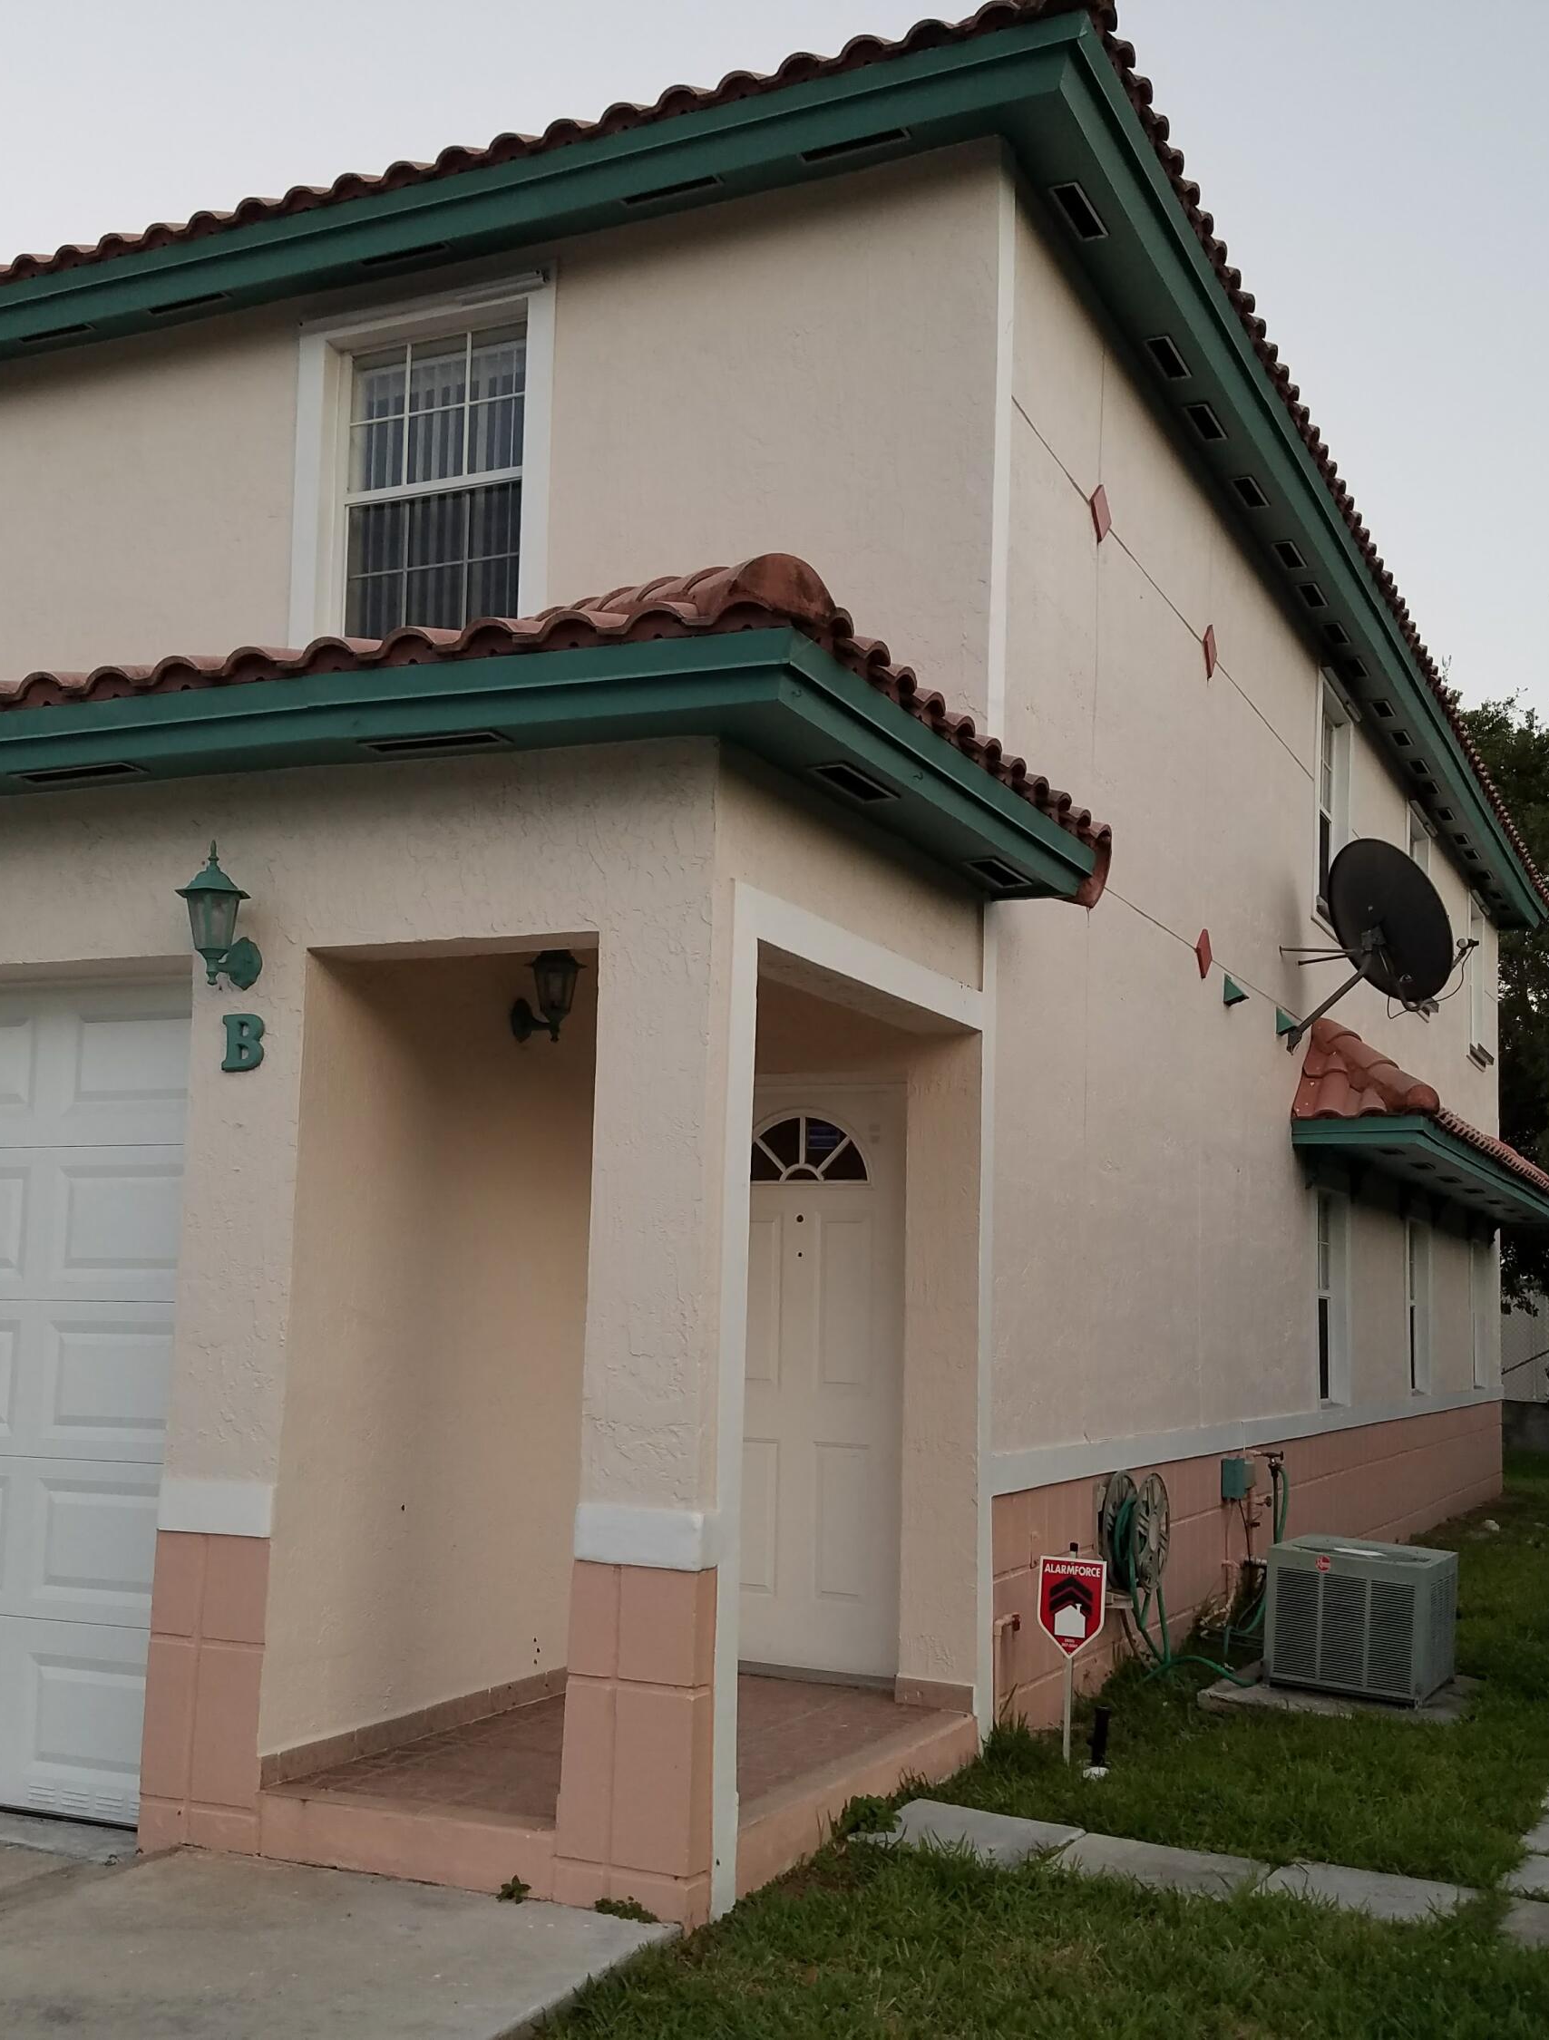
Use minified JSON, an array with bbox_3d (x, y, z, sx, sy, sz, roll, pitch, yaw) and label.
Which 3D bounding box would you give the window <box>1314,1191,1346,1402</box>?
[{"bbox_3d":[3.186,1.614,11.837,0.120,1.206,0.836,-3,-9,26],"label":"window"}]

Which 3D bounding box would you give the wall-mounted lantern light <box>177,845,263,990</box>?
[{"bbox_3d":[-1.499,-0.289,5.484,0.240,0.395,0.280,-3,-10,25],"label":"wall-mounted lantern light"}]

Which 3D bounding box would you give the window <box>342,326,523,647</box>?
[{"bbox_3d":[-1.388,-2.156,8.285,0.973,1.370,0.120,-3,-9,26],"label":"window"}]

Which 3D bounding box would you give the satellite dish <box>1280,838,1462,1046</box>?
[{"bbox_3d":[3.401,-0.395,11.696,0.950,1.150,1.050,4,-9,-19],"label":"satellite dish"}]

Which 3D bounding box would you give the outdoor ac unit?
[{"bbox_3d":[2.406,2.429,8.317,0.610,0.540,0.670,-3,-10,29],"label":"outdoor ac unit"}]

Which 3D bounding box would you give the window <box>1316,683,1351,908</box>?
[{"bbox_3d":[3.669,-1.329,13.503,0.140,1.500,1.150,-3,-10,25],"label":"window"}]

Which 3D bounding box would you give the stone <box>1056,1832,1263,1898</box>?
[{"bbox_3d":[1.014,2.268,5.435,0.530,0.050,0.400,-4,-10,31],"label":"stone"}]

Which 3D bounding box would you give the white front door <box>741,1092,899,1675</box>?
[{"bbox_3d":[0.091,1.286,7.317,0.920,2.020,0.060,-3,-10,25],"label":"white front door"}]

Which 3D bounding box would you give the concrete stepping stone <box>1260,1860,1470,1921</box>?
[{"bbox_3d":[1.524,2.250,5.237,0.510,0.050,0.400,-4,-10,31],"label":"concrete stepping stone"}]

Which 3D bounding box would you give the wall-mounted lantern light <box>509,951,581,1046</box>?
[{"bbox_3d":[-0.707,-0.114,6.550,0.235,0.370,0.200,-3,-9,26],"label":"wall-mounted lantern light"}]

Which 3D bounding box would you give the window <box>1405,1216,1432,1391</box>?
[{"bbox_3d":[4.616,2.092,14.775,0.120,1.192,0.891,-3,-9,26],"label":"window"}]

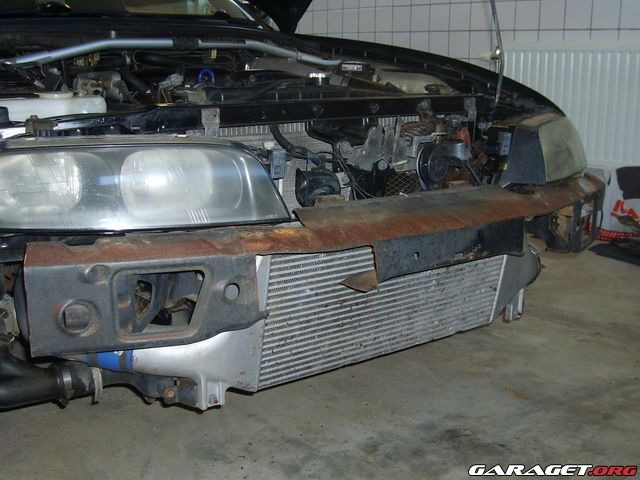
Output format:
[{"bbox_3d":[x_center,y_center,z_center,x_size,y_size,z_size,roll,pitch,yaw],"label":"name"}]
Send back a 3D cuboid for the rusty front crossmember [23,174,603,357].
[{"bbox_3d":[0.190,0.013,1.531,1.457,0.174,0.248,-9,14,-38],"label":"rusty front crossmember"}]

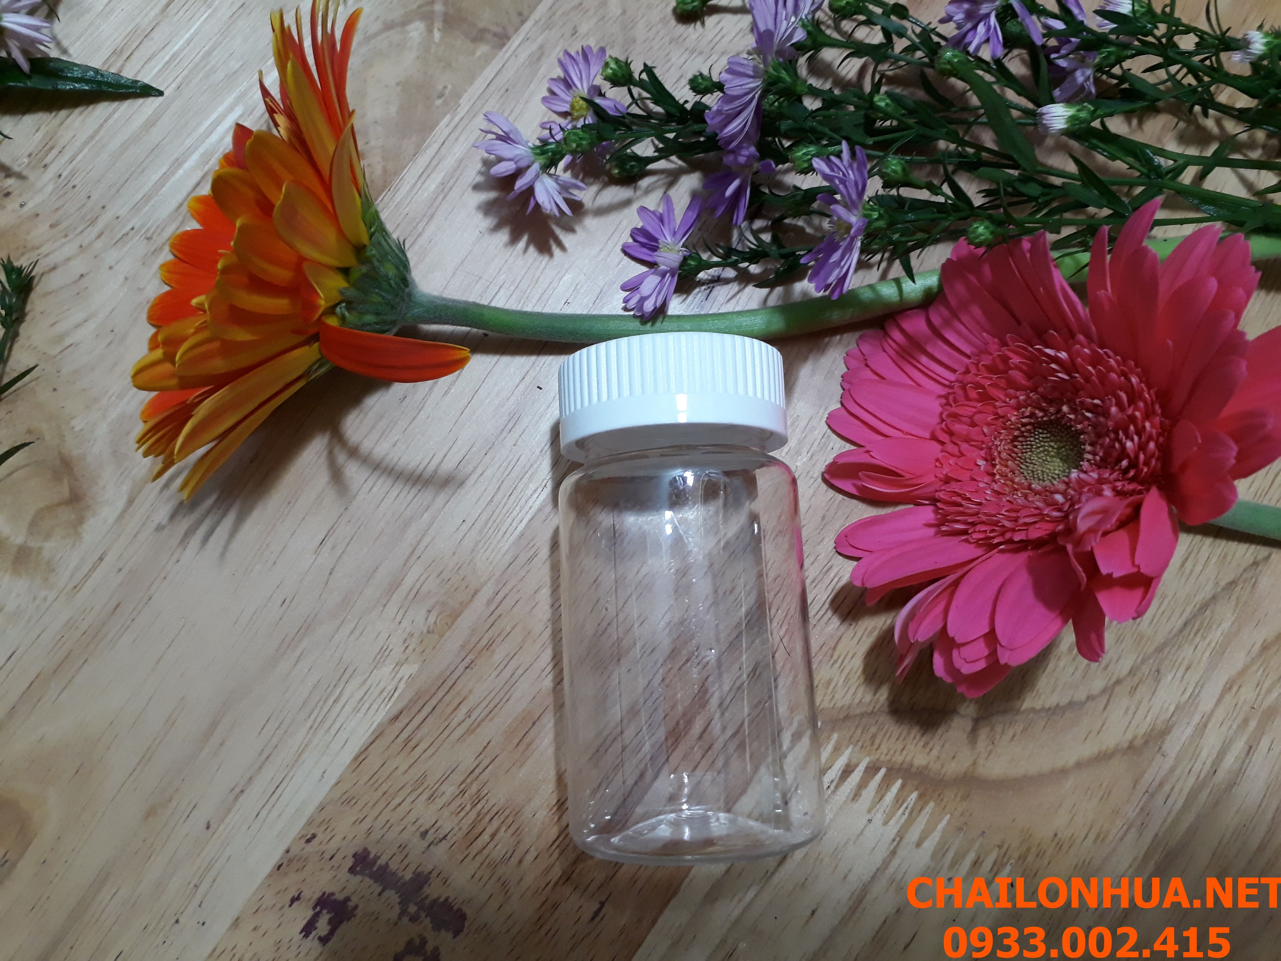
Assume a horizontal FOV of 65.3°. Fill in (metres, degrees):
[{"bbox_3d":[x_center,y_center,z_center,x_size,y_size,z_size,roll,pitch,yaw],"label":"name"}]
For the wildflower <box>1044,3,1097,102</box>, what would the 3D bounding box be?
[{"bbox_3d":[0.100,-0.099,0.232,0.012,0.020,0.021,-6,77,3],"label":"wildflower"}]

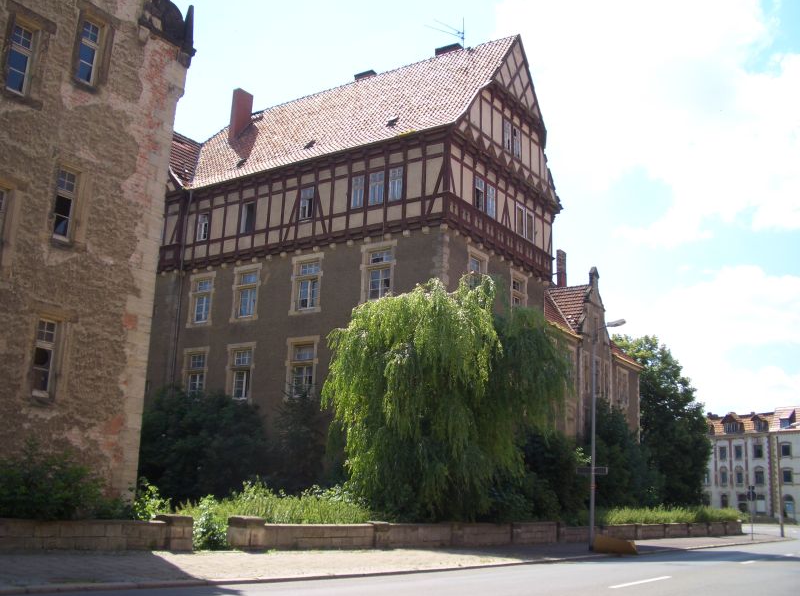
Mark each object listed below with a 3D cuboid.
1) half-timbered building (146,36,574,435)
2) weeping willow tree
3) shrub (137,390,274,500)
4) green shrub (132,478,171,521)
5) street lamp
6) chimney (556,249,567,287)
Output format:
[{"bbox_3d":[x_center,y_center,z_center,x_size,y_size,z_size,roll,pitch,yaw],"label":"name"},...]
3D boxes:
[{"bbox_3d":[-2.570,-1.100,49.473,21.600,28.200,14.000,-7,-16,33],"label":"half-timbered building"},{"bbox_3d":[1.644,3.729,28.600,8.400,8.900,8.600,2,-14,0],"label":"weeping willow tree"},{"bbox_3d":[-8.790,6.902,36.000,5.200,5.800,6.300,-7,-16,33],"label":"shrub"},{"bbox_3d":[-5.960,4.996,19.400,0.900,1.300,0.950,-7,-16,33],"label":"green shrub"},{"bbox_3d":[6.536,4.189,25.451,1.350,7.200,0.350,-7,-16,33],"label":"street lamp"},{"bbox_3d":[11.680,-1.923,58.480,0.450,3.200,0.950,-7,-16,33],"label":"chimney"}]

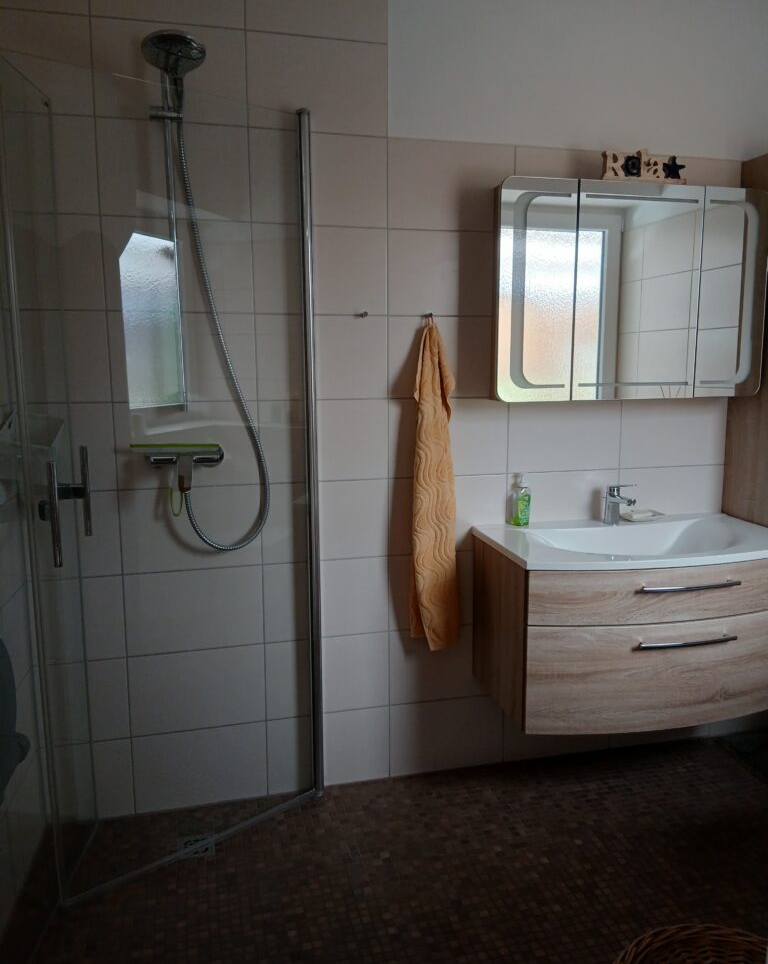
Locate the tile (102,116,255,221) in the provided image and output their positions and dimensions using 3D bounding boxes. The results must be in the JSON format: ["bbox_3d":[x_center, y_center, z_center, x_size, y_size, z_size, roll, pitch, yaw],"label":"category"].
[{"bbox_3d":[-0.569,-0.849,2.109,0.400,0.250,0.010,-3,9,-14],"label":"tile"}]

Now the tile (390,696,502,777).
[{"bbox_3d":[0.212,0.845,2.584,0.400,0.250,0.010,-3,9,-14],"label":"tile"}]

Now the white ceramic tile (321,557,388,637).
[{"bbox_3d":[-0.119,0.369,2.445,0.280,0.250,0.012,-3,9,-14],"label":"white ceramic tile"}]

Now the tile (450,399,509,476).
[{"bbox_3d":[0.209,-0.144,2.446,0.400,0.250,0.010,-3,9,-14],"label":"tile"}]

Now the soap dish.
[{"bbox_3d":[0.862,0.118,2.591,0.120,0.025,0.090,-3,9,-14],"label":"soap dish"}]

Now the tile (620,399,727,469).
[{"bbox_3d":[0.995,-0.180,2.645,0.400,0.250,0.010,-3,9,-14],"label":"tile"}]

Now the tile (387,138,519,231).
[{"bbox_3d":[0.206,-0.883,2.308,0.400,0.250,0.010,-3,9,-14],"label":"tile"}]

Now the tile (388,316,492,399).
[{"bbox_3d":[0.207,-0.390,2.386,0.400,0.250,0.010,-3,9,-14],"label":"tile"}]

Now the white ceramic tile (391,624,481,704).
[{"bbox_3d":[0.204,0.598,2.542,0.385,0.250,0.010,-3,9,-14],"label":"white ceramic tile"}]

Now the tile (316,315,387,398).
[{"bbox_3d":[-0.182,-0.376,2.307,0.400,0.250,0.010,-3,9,-14],"label":"tile"}]

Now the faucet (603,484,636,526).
[{"bbox_3d":[0.767,0.074,2.491,0.050,0.153,0.155,-3,9,-14],"label":"faucet"}]

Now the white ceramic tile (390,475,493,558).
[{"bbox_3d":[0.204,0.105,2.488,0.390,0.250,0.012,-3,9,-14],"label":"white ceramic tile"}]

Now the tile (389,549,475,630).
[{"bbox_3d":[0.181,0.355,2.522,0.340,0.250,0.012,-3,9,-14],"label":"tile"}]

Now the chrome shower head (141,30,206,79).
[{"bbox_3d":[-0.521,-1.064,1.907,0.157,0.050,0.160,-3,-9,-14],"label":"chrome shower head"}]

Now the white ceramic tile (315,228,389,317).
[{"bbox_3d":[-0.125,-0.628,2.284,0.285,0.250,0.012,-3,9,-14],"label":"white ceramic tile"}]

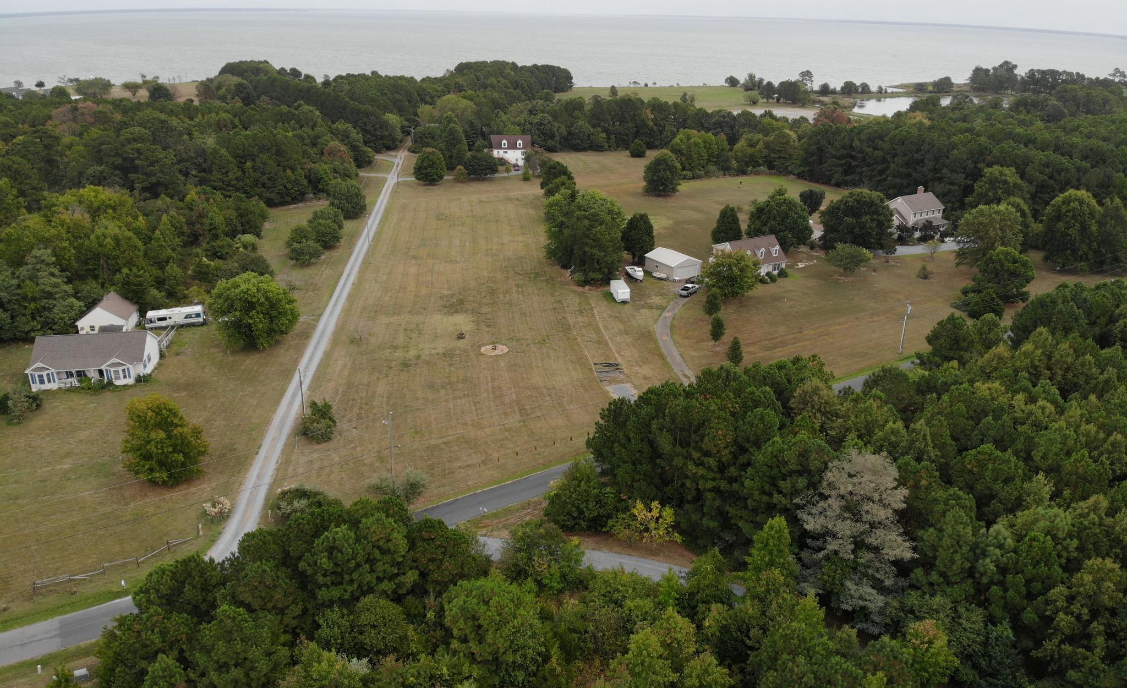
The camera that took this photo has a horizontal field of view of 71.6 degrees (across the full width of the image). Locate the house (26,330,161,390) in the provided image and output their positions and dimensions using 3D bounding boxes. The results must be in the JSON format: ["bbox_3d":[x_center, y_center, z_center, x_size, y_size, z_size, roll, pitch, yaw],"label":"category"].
[{"bbox_3d":[-75.900,1.941,127.018,16.100,6.600,10.000,-4,24,-11],"label":"house"}]

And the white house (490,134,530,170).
[{"bbox_3d":[-19.387,-72.134,291.487,14.000,10.200,9.200,-2,24,-7],"label":"white house"}]

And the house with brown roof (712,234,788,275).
[{"bbox_3d":[43.617,-20.606,182.647,14.300,7.500,9.600,-12,27,-28],"label":"house with brown roof"}]

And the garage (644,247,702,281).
[{"bbox_3d":[25.688,-19.128,183.011,8.900,4.700,10.300,-14,28,-31],"label":"garage"}]

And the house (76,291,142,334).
[{"bbox_3d":[-84.873,-5.596,145.751,8.400,5.600,8.400,-4,24,-11],"label":"house"}]

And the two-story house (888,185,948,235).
[{"bbox_3d":[100.555,-38.225,223.598,14.500,10.300,11.800,-11,26,-26],"label":"two-story house"}]

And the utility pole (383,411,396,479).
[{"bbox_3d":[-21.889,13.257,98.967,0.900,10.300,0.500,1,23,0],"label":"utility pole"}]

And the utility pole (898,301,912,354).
[{"bbox_3d":[61.442,-2.917,140.229,0.700,10.200,0.500,1,23,0],"label":"utility pole"}]

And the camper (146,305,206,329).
[{"bbox_3d":[-73.378,-5.106,147.835,9.700,3.000,2.550,-6,24,-16],"label":"camper"}]

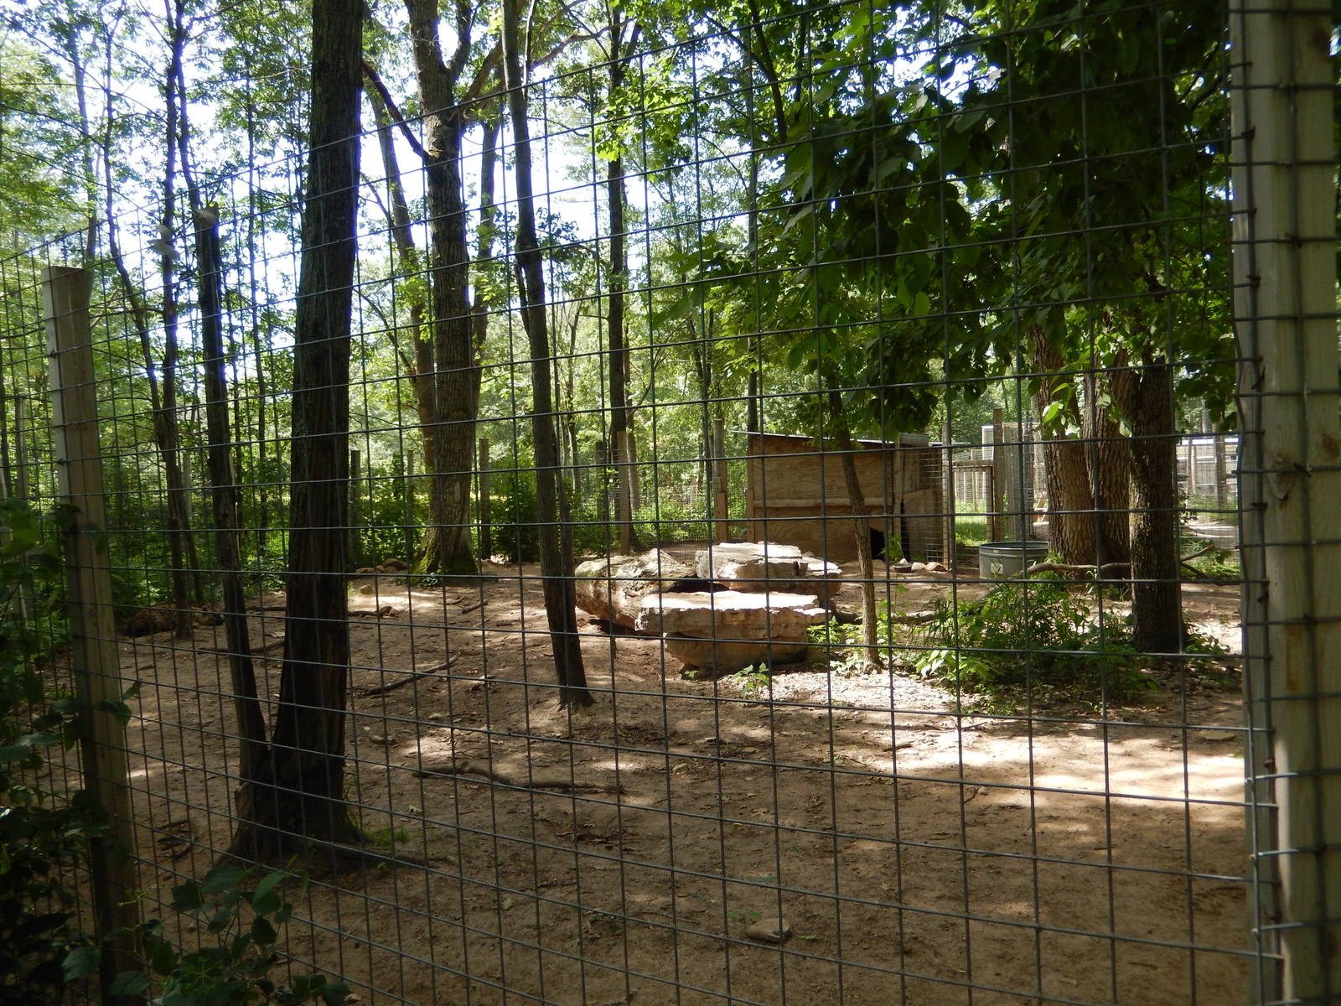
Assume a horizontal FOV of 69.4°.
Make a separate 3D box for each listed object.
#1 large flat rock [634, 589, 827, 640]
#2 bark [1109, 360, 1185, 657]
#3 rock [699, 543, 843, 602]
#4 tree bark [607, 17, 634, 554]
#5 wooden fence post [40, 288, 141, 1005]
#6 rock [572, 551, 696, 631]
[{"bbox_3d":[0.492,0.904,7.850,1.430,0.250,0.980,-2,1,7],"label":"large flat rock"},{"bbox_3d":[3.844,0.013,7.800,0.440,2.400,0.400,-1,1,26],"label":"bark"},{"bbox_3d":[1.042,0.730,10.300,1.450,0.500,1.100,-2,1,7],"label":"rock"},{"bbox_3d":[-1.080,-4.669,20.800,0.420,11.400,0.420,-1,1,-3],"label":"tree bark"},{"bbox_3d":[-1.641,0.369,2.740,0.092,2.080,0.092,-2,2,35],"label":"wooden fence post"},{"bbox_3d":[-0.320,0.839,9.400,1.050,0.600,1.050,-2,1,12],"label":"rock"}]

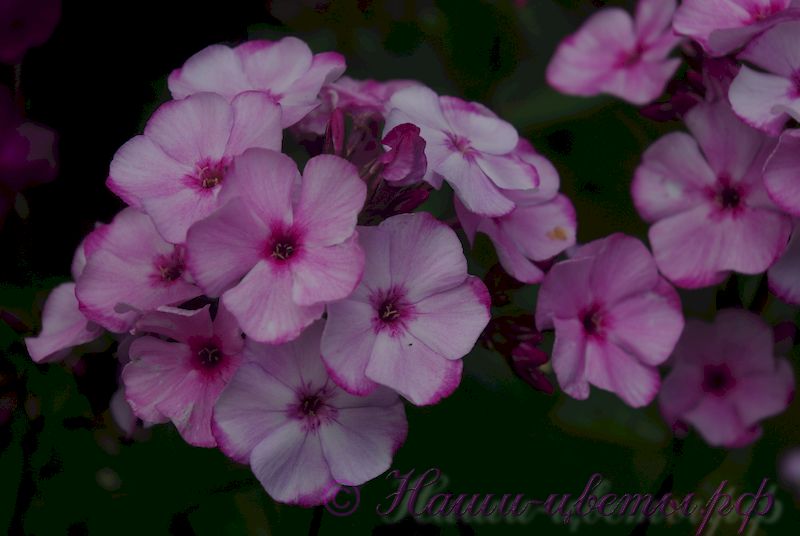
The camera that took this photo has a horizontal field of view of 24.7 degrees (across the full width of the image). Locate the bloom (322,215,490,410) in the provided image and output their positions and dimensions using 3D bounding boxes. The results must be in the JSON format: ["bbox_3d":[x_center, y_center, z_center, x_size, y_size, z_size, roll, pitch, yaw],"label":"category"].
[{"bbox_3d":[0.001,0.008,0.343,0.033,0.036,0.012,-3,3,-7],"label":"bloom"}]

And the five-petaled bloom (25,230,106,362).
[{"bbox_3d":[-0.065,0.006,0.369,0.013,0.029,0.031,21,5,-46],"label":"five-petaled bloom"}]

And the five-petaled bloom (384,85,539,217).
[{"bbox_3d":[0.012,-0.023,0.358,0.034,0.012,0.032,-21,68,-37],"label":"five-petaled bloom"}]

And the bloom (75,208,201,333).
[{"bbox_3d":[-0.049,0.001,0.354,0.032,0.028,0.012,15,-12,29],"label":"bloom"}]

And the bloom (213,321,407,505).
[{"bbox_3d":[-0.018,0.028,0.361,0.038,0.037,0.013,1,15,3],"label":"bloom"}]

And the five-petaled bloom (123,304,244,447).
[{"bbox_3d":[-0.041,0.020,0.352,0.028,0.029,0.012,8,5,17],"label":"five-petaled bloom"}]

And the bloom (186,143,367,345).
[{"bbox_3d":[-0.023,-0.004,0.338,0.033,0.036,0.012,2,-2,5],"label":"bloom"}]

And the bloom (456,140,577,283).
[{"bbox_3d":[0.023,-0.011,0.366,0.031,0.031,0.013,-18,2,-32],"label":"bloom"}]

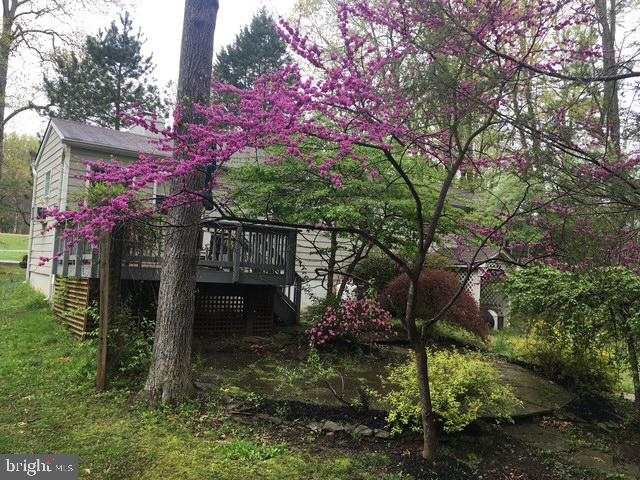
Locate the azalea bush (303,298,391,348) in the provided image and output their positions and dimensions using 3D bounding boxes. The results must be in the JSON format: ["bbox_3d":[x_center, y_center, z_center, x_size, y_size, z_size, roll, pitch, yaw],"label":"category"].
[{"bbox_3d":[0.583,1.631,10.600,1.666,0.997,1.416,3,-3,4],"label":"azalea bush"}]

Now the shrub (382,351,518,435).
[{"bbox_3d":[1.312,1.492,5.350,1.349,0.746,1.147,2,-3,14],"label":"shrub"}]

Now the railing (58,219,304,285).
[{"bbox_3d":[-3.186,0.239,11.742,4.110,1.250,3.546,5,-4,-38],"label":"railing"}]

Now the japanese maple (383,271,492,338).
[{"bbox_3d":[2.651,1.433,12.200,2.408,1.519,2.047,3,-3,13],"label":"japanese maple"}]

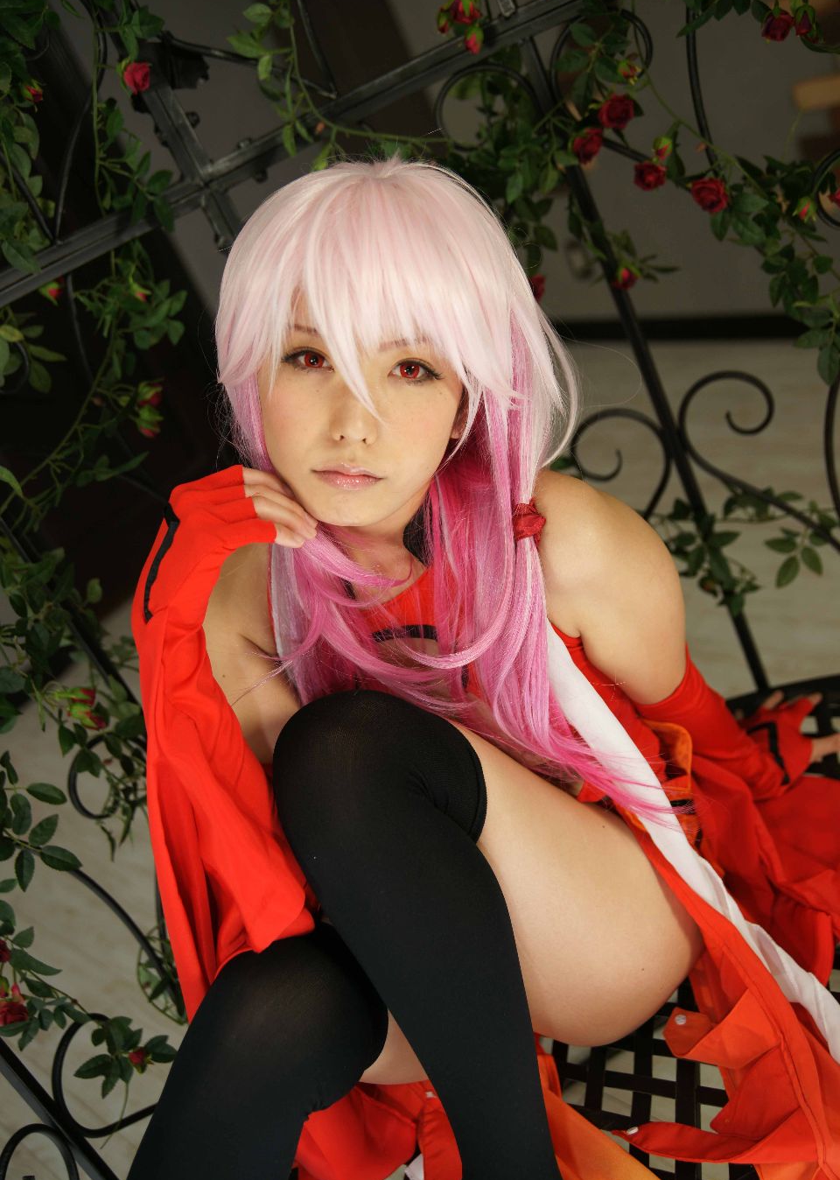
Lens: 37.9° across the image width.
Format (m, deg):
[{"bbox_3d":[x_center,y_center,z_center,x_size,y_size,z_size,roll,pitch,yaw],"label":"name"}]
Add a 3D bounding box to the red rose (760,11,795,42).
[{"bbox_3d":[0.329,-0.517,1.125,0.029,0.029,0.028,5,60,3],"label":"red rose"}]

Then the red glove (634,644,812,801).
[{"bbox_3d":[0.255,0.113,1.030,0.110,0.300,0.120,33,97,42],"label":"red glove"}]

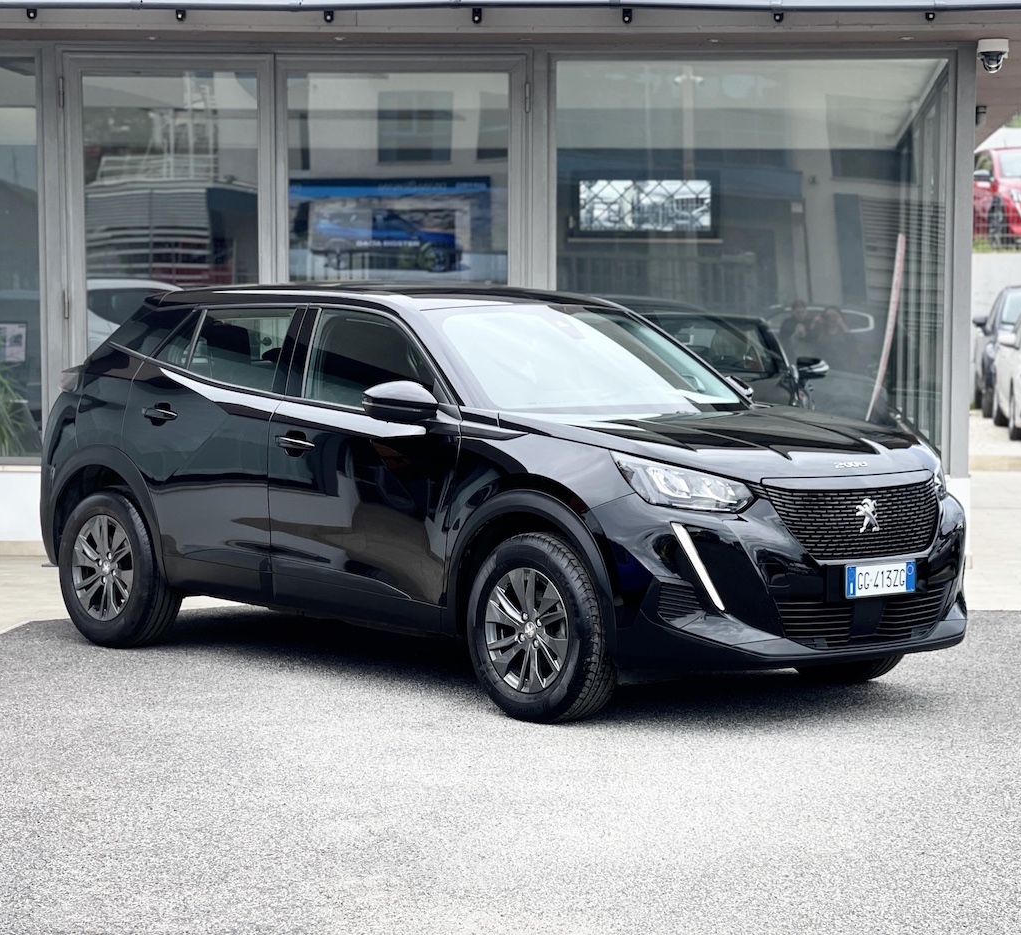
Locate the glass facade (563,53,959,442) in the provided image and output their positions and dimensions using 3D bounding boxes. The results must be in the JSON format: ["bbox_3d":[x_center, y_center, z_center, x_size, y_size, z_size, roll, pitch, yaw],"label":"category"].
[{"bbox_3d":[1.400,-1.180,13.250,2.280,2.300,0.100,1,4,6],"label":"glass facade"}]

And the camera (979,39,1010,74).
[{"bbox_3d":[2.730,-2.320,13.000,0.170,0.190,0.170,1,4,6],"label":"camera"}]

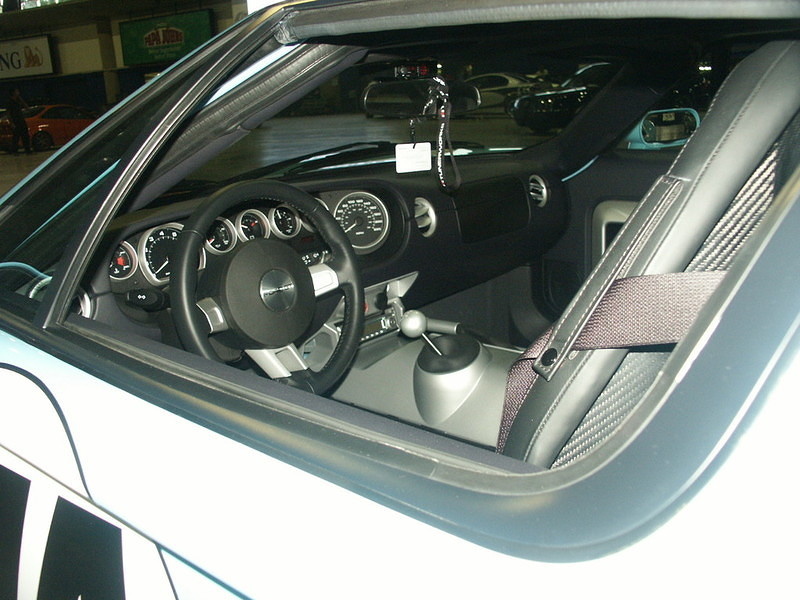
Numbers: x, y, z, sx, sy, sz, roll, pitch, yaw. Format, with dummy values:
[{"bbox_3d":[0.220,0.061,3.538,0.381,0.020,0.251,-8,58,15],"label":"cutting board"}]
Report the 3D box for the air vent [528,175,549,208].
[{"bbox_3d":[0.325,-0.260,1.936,0.080,0.080,0.035,-17,10,-43],"label":"air vent"}]

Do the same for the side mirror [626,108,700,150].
[{"bbox_3d":[0.703,-0.453,2.150,0.215,0.115,0.120,-12,13,-31],"label":"side mirror"}]

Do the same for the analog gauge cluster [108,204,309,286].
[{"bbox_3d":[-0.321,-0.095,1.425,0.385,0.112,0.055,-14,3,-38],"label":"analog gauge cluster"}]

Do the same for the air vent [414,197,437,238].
[{"bbox_3d":[0.046,-0.174,1.696,0.080,0.080,0.035,-17,10,-43],"label":"air vent"}]

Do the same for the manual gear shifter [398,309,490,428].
[{"bbox_3d":[0.081,0.116,1.544,0.135,0.195,0.160,-15,18,-39],"label":"manual gear shifter"}]

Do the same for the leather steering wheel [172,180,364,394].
[{"bbox_3d":[-0.207,-0.007,1.307,0.370,0.370,0.085,-16,4,-41],"label":"leather steering wheel"}]

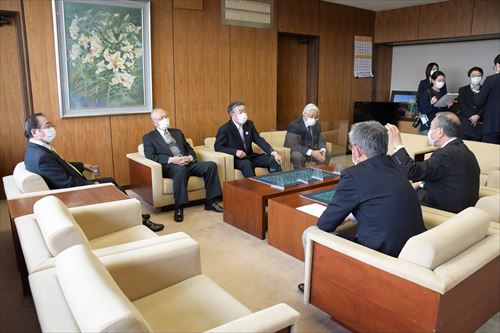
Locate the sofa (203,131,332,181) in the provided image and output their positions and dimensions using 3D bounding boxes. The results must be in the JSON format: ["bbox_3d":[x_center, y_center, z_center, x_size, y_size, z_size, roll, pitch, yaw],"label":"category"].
[{"bbox_3d":[0.263,-0.113,5.373,1.899,0.722,0.811,-8,14,-35],"label":"sofa"}]

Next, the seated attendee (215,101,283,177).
[{"bbox_3d":[-0.057,-0.250,4.920,0.653,1.167,1.009,-8,15,-37],"label":"seated attendee"}]

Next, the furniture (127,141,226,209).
[{"bbox_3d":[-0.876,0.056,4.325,0.873,0.608,0.802,-8,14,-37],"label":"furniture"}]

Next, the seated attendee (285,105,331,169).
[{"bbox_3d":[0.822,-0.342,5.487,0.593,1.137,0.969,-8,14,-35],"label":"seated attendee"}]

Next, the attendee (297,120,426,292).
[{"bbox_3d":[0.651,0.317,2.222,0.613,1.177,0.910,-7,14,-32],"label":"attendee"}]

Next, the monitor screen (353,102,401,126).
[{"bbox_3d":[2.131,-0.854,6.250,0.758,0.455,0.070,1,11,6],"label":"monitor screen"}]

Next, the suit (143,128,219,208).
[{"bbox_3d":[-0.745,-0.027,4.086,0.687,0.743,0.842,-8,14,-37],"label":"suit"}]

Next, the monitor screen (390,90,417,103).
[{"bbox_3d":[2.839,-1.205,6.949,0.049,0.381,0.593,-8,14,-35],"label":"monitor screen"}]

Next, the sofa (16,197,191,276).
[{"bbox_3d":[-0.897,0.530,2.261,0.821,0.707,0.860,-8,14,-35],"label":"sofa"}]

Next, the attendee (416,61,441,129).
[{"bbox_3d":[2.547,-0.663,5.454,0.460,1.630,0.320,1,11,6],"label":"attendee"}]

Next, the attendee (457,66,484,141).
[{"bbox_3d":[3.177,-0.632,5.449,0.500,1.577,0.320,6,12,27],"label":"attendee"}]

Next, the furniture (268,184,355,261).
[{"bbox_3d":[0.892,0.407,3.182,1.431,0.369,0.578,-8,14,-37],"label":"furniture"}]

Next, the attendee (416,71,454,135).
[{"bbox_3d":[2.778,-0.602,5.688,0.494,1.612,0.415,-3,12,-16],"label":"attendee"}]

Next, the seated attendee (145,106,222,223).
[{"bbox_3d":[-0.807,-0.092,4.288,0.613,1.098,1.068,-8,14,-35],"label":"seated attendee"}]

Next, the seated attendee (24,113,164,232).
[{"bbox_3d":[-1.429,0.073,3.391,1.068,1.127,0.613,-8,14,-35],"label":"seated attendee"}]

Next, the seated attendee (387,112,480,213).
[{"bbox_3d":[1.321,0.130,2.768,0.677,1.074,0.774,-8,14,-37],"label":"seated attendee"}]

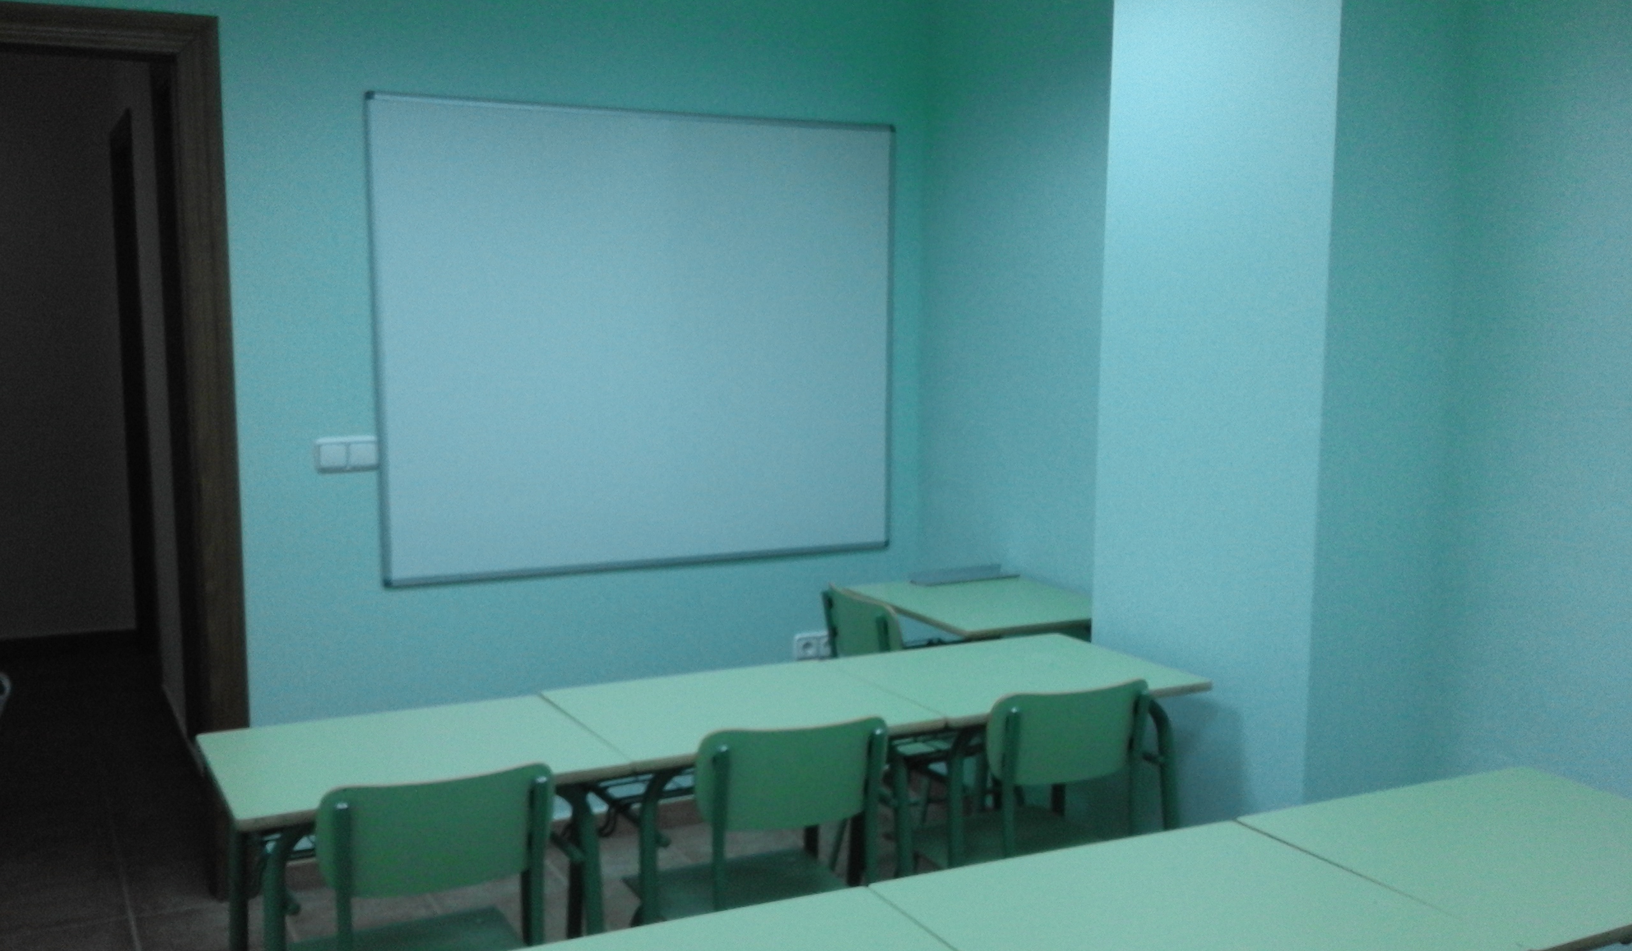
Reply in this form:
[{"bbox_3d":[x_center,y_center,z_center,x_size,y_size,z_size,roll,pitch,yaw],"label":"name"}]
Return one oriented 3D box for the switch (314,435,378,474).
[{"bbox_3d":[-1.191,-0.053,3.472,0.157,0.086,0.015,-3,7,-24],"label":"switch"}]

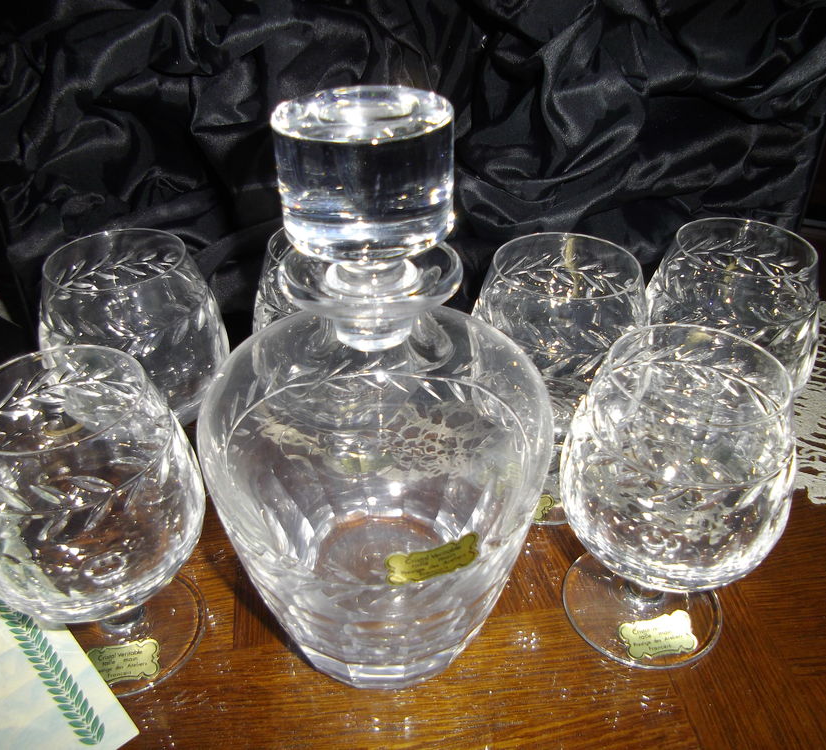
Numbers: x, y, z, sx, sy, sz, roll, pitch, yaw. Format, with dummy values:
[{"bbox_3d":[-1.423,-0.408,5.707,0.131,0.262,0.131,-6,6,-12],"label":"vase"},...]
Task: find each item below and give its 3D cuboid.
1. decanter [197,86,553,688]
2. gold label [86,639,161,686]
[{"bbox_3d":[-0.013,0.014,0.276,0.125,0.213,0.125,0,35,0],"label":"decanter"},{"bbox_3d":[-0.116,0.115,0.310,0.030,0.001,0.017,-7,44,-9],"label":"gold label"}]

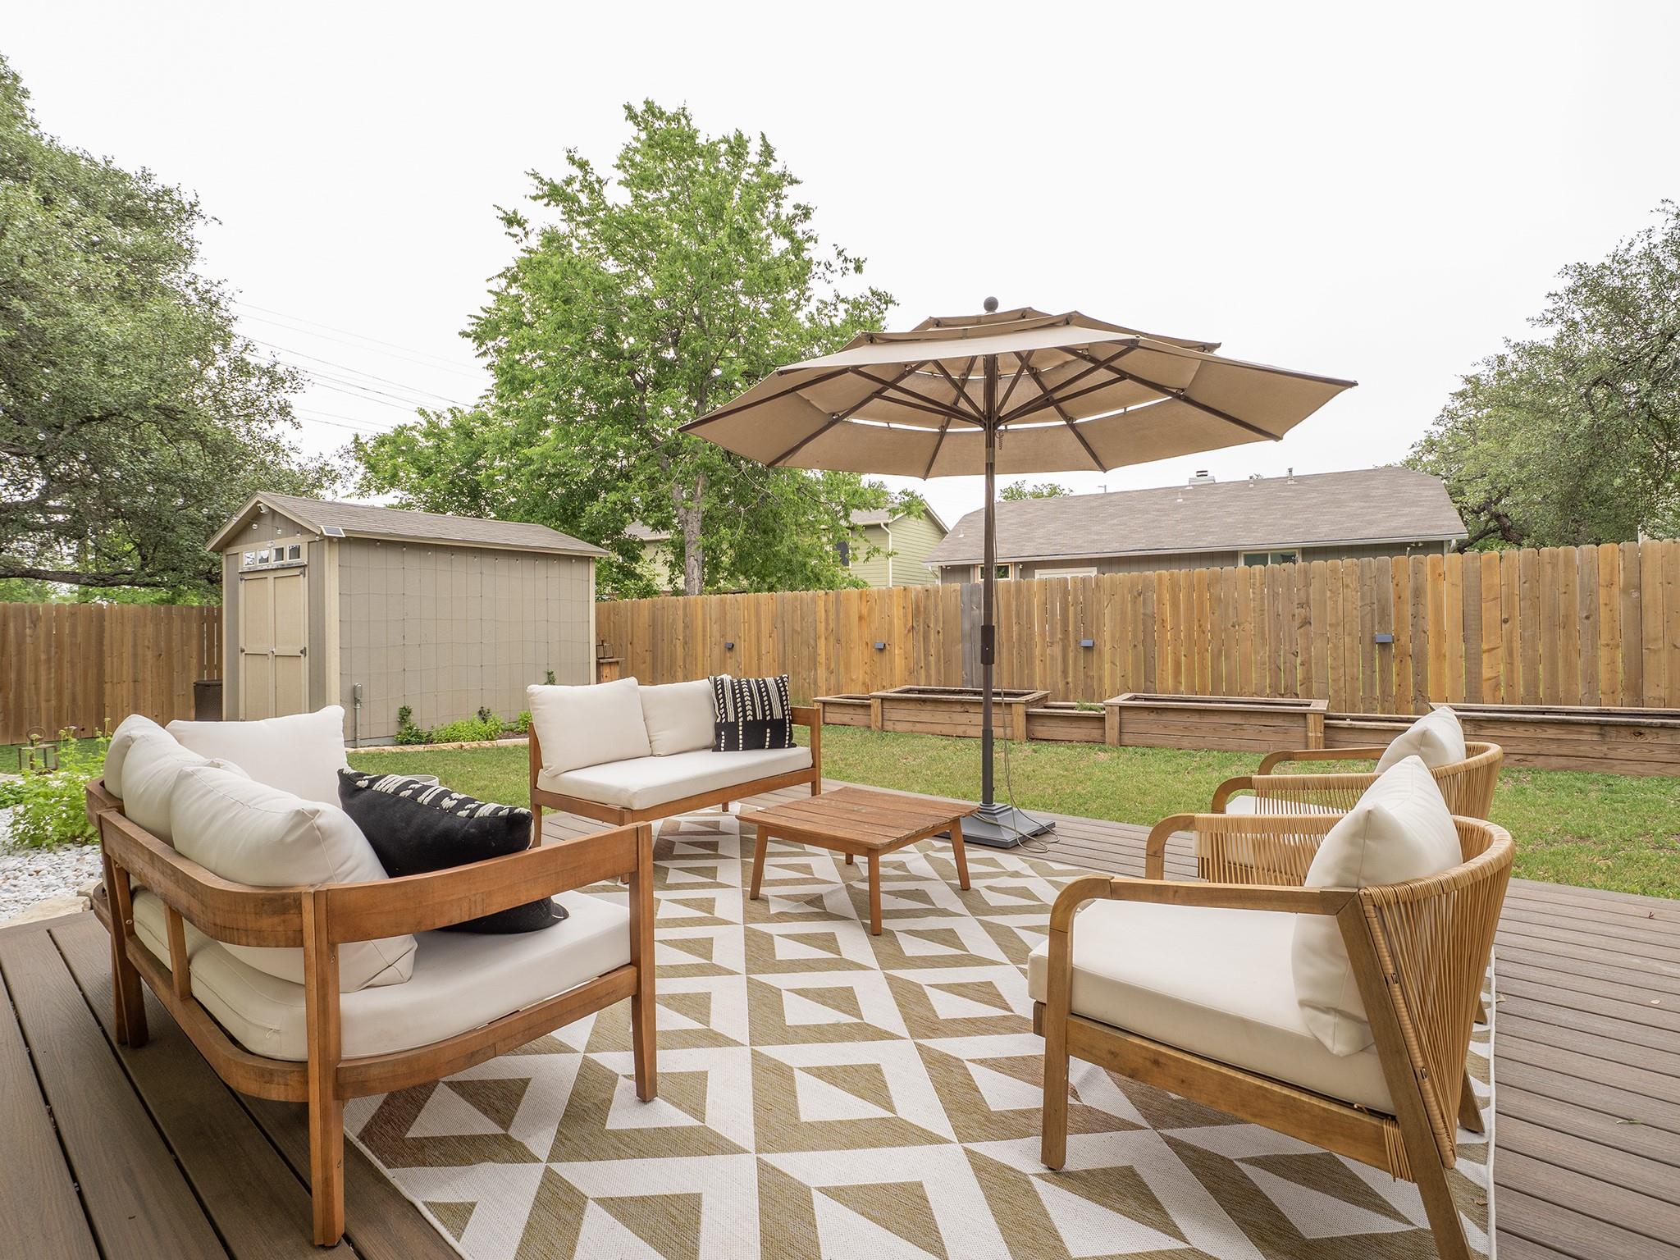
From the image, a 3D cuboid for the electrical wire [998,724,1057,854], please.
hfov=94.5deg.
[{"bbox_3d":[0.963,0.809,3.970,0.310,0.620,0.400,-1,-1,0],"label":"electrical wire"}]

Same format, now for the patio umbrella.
[{"bbox_3d":[0.807,-0.363,4.187,3.300,2.880,3.300,-1,-1,0],"label":"patio umbrella"}]

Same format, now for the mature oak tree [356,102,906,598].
[{"bbox_3d":[-4.489,-4.915,16.574,11.600,12.750,10.500,-1,-1,0],"label":"mature oak tree"}]

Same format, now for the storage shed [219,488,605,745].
[{"bbox_3d":[-6.085,-0.129,11.268,3.200,3.050,3.950,-1,-1,33],"label":"storage shed"}]

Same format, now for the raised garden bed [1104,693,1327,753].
[{"bbox_3d":[3.752,0.940,7.791,1.933,0.455,0.900,-1,-1,34],"label":"raised garden bed"}]

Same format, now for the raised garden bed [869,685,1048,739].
[{"bbox_3d":[1.443,0.996,9.349,2.007,0.455,0.900,-1,-1,34],"label":"raised garden bed"}]

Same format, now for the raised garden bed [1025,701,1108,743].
[{"bbox_3d":[2.599,1.021,8.520,0.864,0.325,0.720,-1,-1,34],"label":"raised garden bed"}]

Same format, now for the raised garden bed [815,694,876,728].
[{"bbox_3d":[0.255,1.060,10.102,0.883,0.325,0.720,-1,-1,34],"label":"raised garden bed"}]

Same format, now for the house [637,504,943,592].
[{"bbox_3d":[-1.584,-1.776,33.506,11.200,7.000,8.500,-1,-1,26],"label":"house"}]

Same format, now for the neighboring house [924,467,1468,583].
[{"bbox_3d":[7.929,-1.014,17.839,9.500,4.650,7.600,-1,-1,29],"label":"neighboring house"}]

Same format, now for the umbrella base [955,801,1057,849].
[{"bbox_3d":[0.787,1.017,4.166,0.530,0.125,0.530,-2,-1,39],"label":"umbrella base"}]

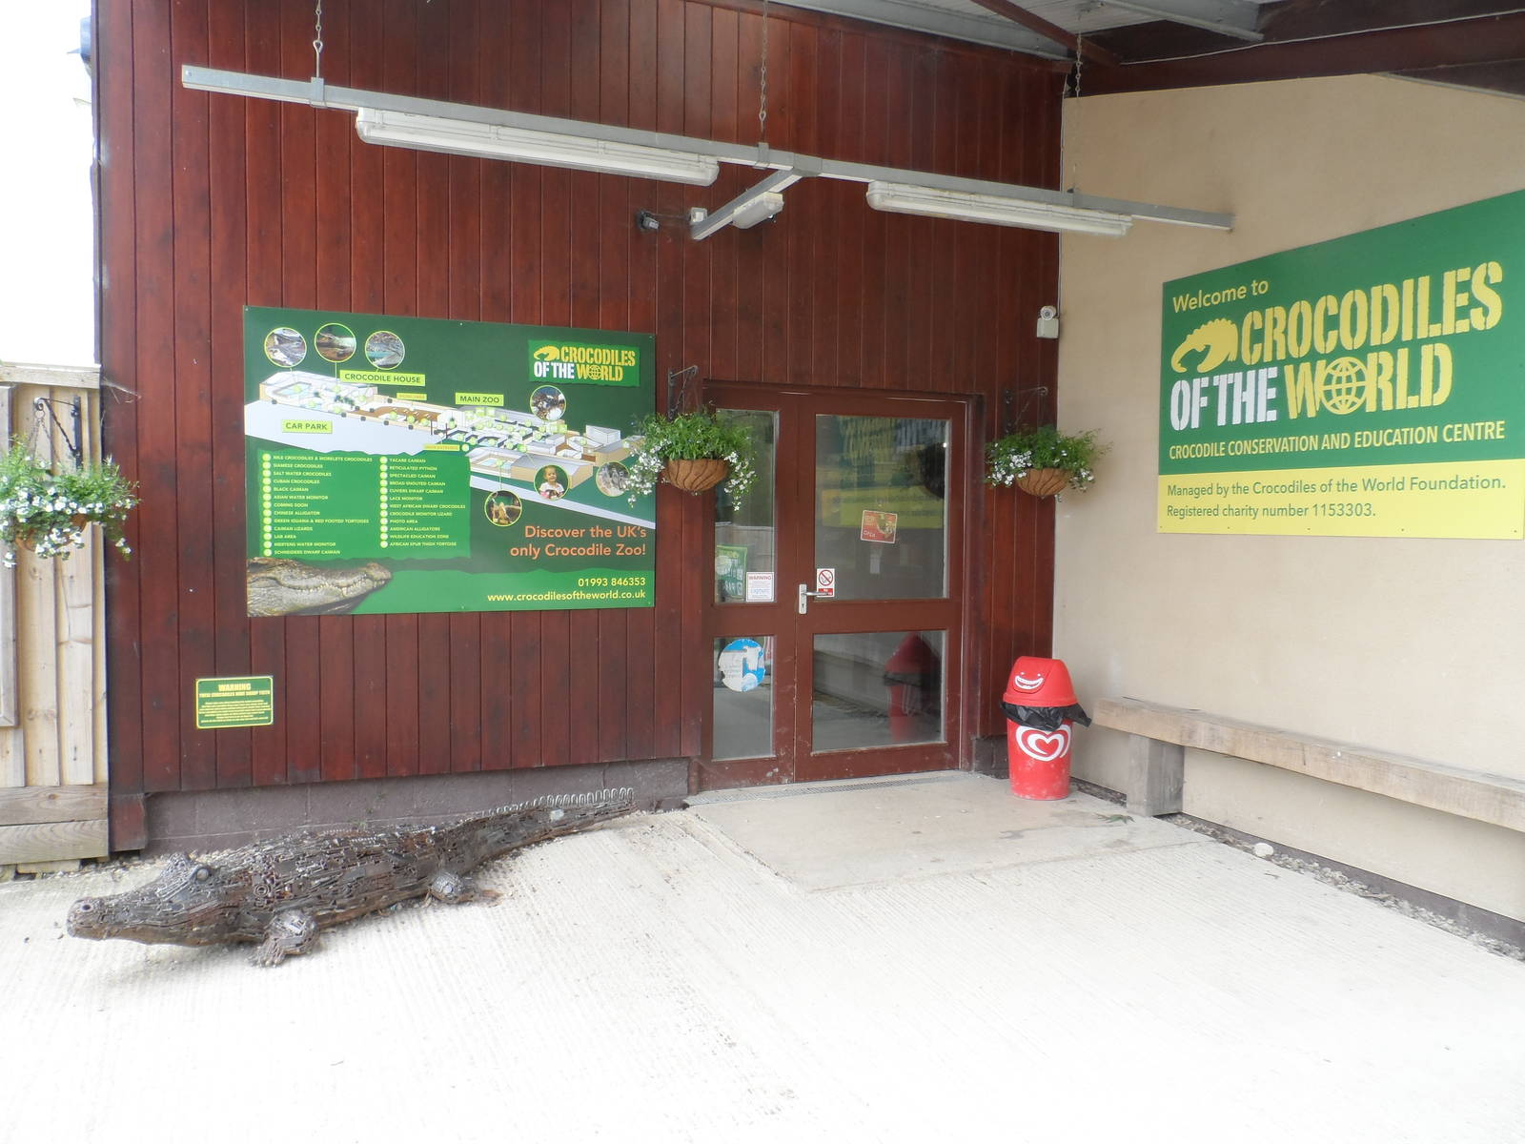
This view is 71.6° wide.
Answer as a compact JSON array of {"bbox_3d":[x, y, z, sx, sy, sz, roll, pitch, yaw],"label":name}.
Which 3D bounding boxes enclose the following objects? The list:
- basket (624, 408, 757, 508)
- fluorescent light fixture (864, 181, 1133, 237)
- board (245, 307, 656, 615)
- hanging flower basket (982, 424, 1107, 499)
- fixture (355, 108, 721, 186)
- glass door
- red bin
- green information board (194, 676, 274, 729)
[{"bbox_3d":[-0.327,-0.521,4.840,0.580,0.450,0.540,1,3,0],"label":"basket"},{"bbox_3d":[1.021,-1.520,4.418,1.270,0.100,0.110,0,3,-20],"label":"fluorescent light fixture"},{"bbox_3d":[-1.368,-0.479,4.843,1.803,1.331,0.020,0,3,-20],"label":"board"},{"bbox_3d":[1.470,-0.572,5.517,0.570,0.380,0.530,0,3,-20],"label":"hanging flower basket"},{"bbox_3d":[-0.766,-1.513,3.785,1.270,0.100,0.110,0,3,-20],"label":"fixture"},{"bbox_3d":[0.402,0.084,5.606,1.519,2.077,0.070,0,3,-20],"label":"glass door"},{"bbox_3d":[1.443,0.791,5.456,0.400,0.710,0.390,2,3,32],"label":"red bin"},{"bbox_3d":[-2.282,0.566,4.577,0.298,0.214,0.010,0,3,-20],"label":"green information board"}]

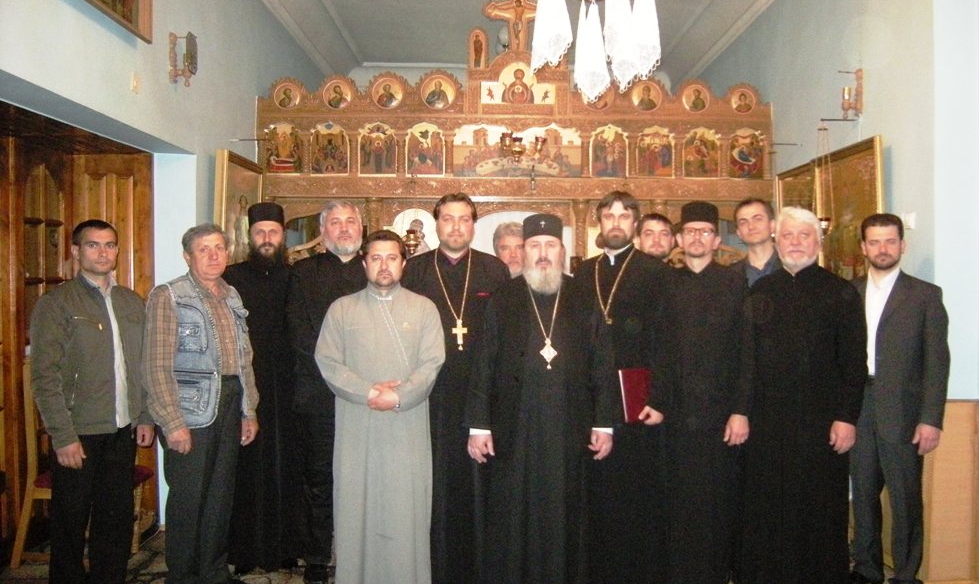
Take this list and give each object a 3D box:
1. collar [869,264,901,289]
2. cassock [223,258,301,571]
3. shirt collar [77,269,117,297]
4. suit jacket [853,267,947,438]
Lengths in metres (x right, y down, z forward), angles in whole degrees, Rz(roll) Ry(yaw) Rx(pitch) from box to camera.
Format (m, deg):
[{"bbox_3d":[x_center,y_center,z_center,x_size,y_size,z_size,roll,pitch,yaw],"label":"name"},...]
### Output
[{"bbox_3d":[1.826,-0.072,3.660,0.150,0.115,0.130,1,2,37],"label":"collar"},{"bbox_3d":[-1.149,0.595,4.100,0.530,1.555,0.370,0,1,-13],"label":"cassock"},{"bbox_3d":[-1.708,-0.041,3.450,0.160,0.115,0.150,-1,1,-33],"label":"shirt collar"},{"bbox_3d":[1.835,0.294,3.650,0.550,0.802,0.320,1,1,27],"label":"suit jacket"}]

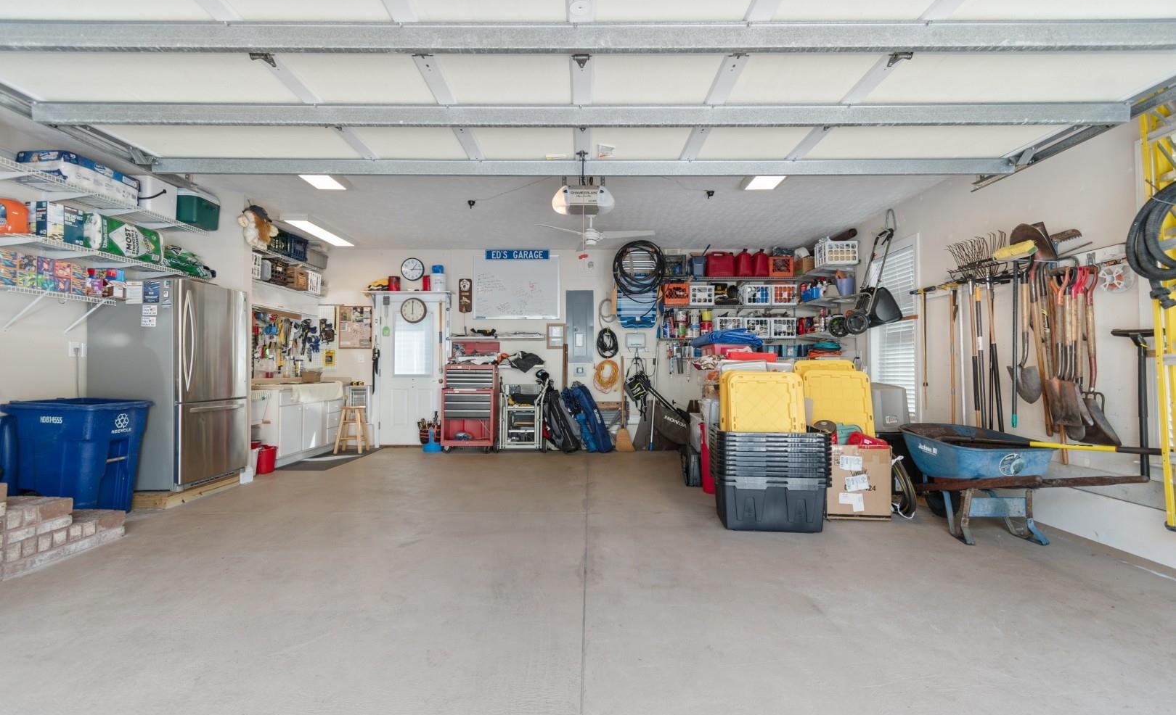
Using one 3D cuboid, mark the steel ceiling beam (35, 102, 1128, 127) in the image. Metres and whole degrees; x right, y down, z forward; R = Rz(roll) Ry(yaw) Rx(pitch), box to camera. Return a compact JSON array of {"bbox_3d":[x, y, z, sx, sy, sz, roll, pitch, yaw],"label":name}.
[{"bbox_3d":[-0.026,-1.083,2.200,4.870,0.080,0.085,0,-1,0],"label":"steel ceiling beam"}]

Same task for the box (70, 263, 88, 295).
[{"bbox_3d":[-4.100,-0.600,3.790,0.340,0.237,0.120,0,-1,0],"label":"box"}]

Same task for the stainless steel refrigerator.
[{"bbox_3d":[-3.761,0.235,4.489,0.810,1.765,0.835,0,-1,0],"label":"stainless steel refrigerator"}]

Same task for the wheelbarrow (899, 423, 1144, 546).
[{"bbox_3d":[2.785,0.879,3.370,0.680,0.710,1.430,0,-1,0],"label":"wheelbarrow"}]

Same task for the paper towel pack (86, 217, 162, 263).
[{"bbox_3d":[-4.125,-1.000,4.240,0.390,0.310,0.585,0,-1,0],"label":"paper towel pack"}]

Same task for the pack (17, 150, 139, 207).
[{"bbox_3d":[-4.105,-1.433,3.985,0.360,0.225,0.620,0,-1,0],"label":"pack"}]

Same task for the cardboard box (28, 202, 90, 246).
[{"bbox_3d":[-4.015,-1.000,3.695,0.175,0.267,0.257,0,-1,0],"label":"cardboard box"}]

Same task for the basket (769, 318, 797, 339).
[{"bbox_3d":[2.610,-0.397,6.730,0.340,0.270,0.370,0,-1,0],"label":"basket"}]

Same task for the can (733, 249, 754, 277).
[{"bbox_3d":[2.153,-1.300,6.760,0.255,0.365,0.340,0,-1,0],"label":"can"}]

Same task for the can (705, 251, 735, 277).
[{"bbox_3d":[1.770,-1.249,6.690,0.395,0.335,0.240,0,-1,0],"label":"can"}]

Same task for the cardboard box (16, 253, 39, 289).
[{"bbox_3d":[-4.068,-0.612,3.442,0.270,0.235,0.125,0,-1,0],"label":"cardboard box"}]

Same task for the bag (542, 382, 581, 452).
[{"bbox_3d":[-0.379,0.822,6.740,0.390,0.990,0.330,-21,-2,0],"label":"bag"}]

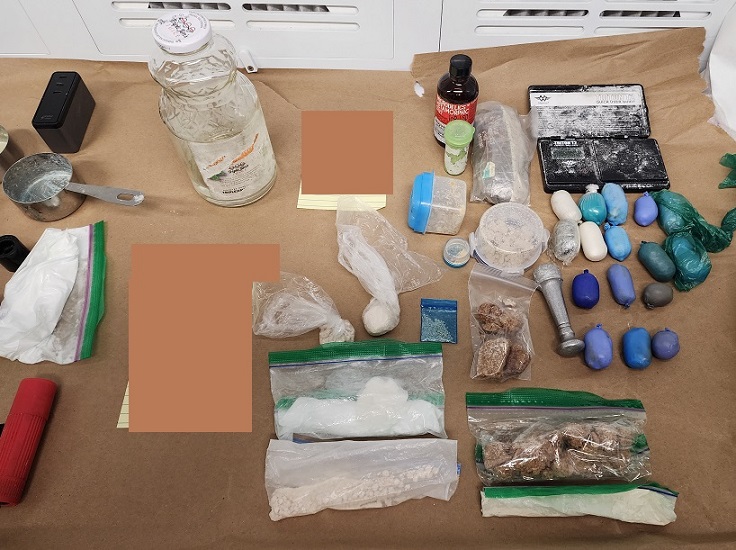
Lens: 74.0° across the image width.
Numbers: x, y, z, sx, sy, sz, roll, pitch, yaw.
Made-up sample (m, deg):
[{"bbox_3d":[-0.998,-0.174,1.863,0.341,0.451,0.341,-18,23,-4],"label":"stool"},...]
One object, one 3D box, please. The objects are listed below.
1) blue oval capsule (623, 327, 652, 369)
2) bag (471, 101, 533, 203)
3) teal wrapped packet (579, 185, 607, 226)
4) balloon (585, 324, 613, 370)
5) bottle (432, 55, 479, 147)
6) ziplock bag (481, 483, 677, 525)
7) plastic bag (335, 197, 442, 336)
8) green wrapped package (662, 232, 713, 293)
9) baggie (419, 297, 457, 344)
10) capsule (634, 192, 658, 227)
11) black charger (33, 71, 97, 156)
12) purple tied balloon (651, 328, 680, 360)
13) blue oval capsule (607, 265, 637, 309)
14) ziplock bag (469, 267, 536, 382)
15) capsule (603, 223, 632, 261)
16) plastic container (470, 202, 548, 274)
[{"bbox_3d":[0.262,0.071,0.475,0.022,0.021,0.042,11,58,9],"label":"blue oval capsule"},{"bbox_3d":[0.166,-0.156,0.610,0.071,0.045,0.158,5,58,6],"label":"bag"},{"bbox_3d":[0.261,-0.079,0.567,0.028,0.028,0.046,10,58,8],"label":"teal wrapped packet"},{"bbox_3d":[0.225,0.070,0.476,0.024,0.023,0.045,13,59,10],"label":"balloon"},{"bbox_3d":[0.110,-0.215,0.610,0.049,0.113,0.049,8,58,7],"label":"bottle"},{"bbox_3d":[0.172,0.190,0.404,0.156,0.018,0.032,1,57,3],"label":"ziplock bag"},{"bbox_3d":[0.019,-0.026,0.522,0.104,0.034,0.185,-11,58,-5],"label":"plastic bag"},{"bbox_3d":[0.335,-0.015,0.510,0.045,0.028,0.070,9,59,7],"label":"green wrapped package"},{"bbox_3d":[0.072,0.046,0.492,0.038,0.005,0.050,3,58,4],"label":"baggie"},{"bbox_3d":[0.313,-0.073,0.549,0.024,0.024,0.044,13,59,10],"label":"capsule"},{"bbox_3d":[-0.415,-0.223,0.672,0.032,0.053,0.104,-4,57,0],"label":"black charger"},{"bbox_3d":[0.282,0.066,0.461,0.025,0.025,0.031,15,60,11],"label":"purple tied balloon"},{"bbox_3d":[0.259,0.010,0.498,0.024,0.024,0.048,1,58,2],"label":"blue oval capsule"},{"bbox_3d":[0.132,0.044,0.480,0.068,0.025,0.126,9,59,7],"label":"ziplock bag"},{"bbox_3d":[0.269,-0.034,0.525,0.025,0.025,0.045,6,58,5],"label":"capsule"},{"bbox_3d":[0.159,-0.044,0.546,0.087,0.033,0.087,-4,57,0],"label":"plastic container"}]

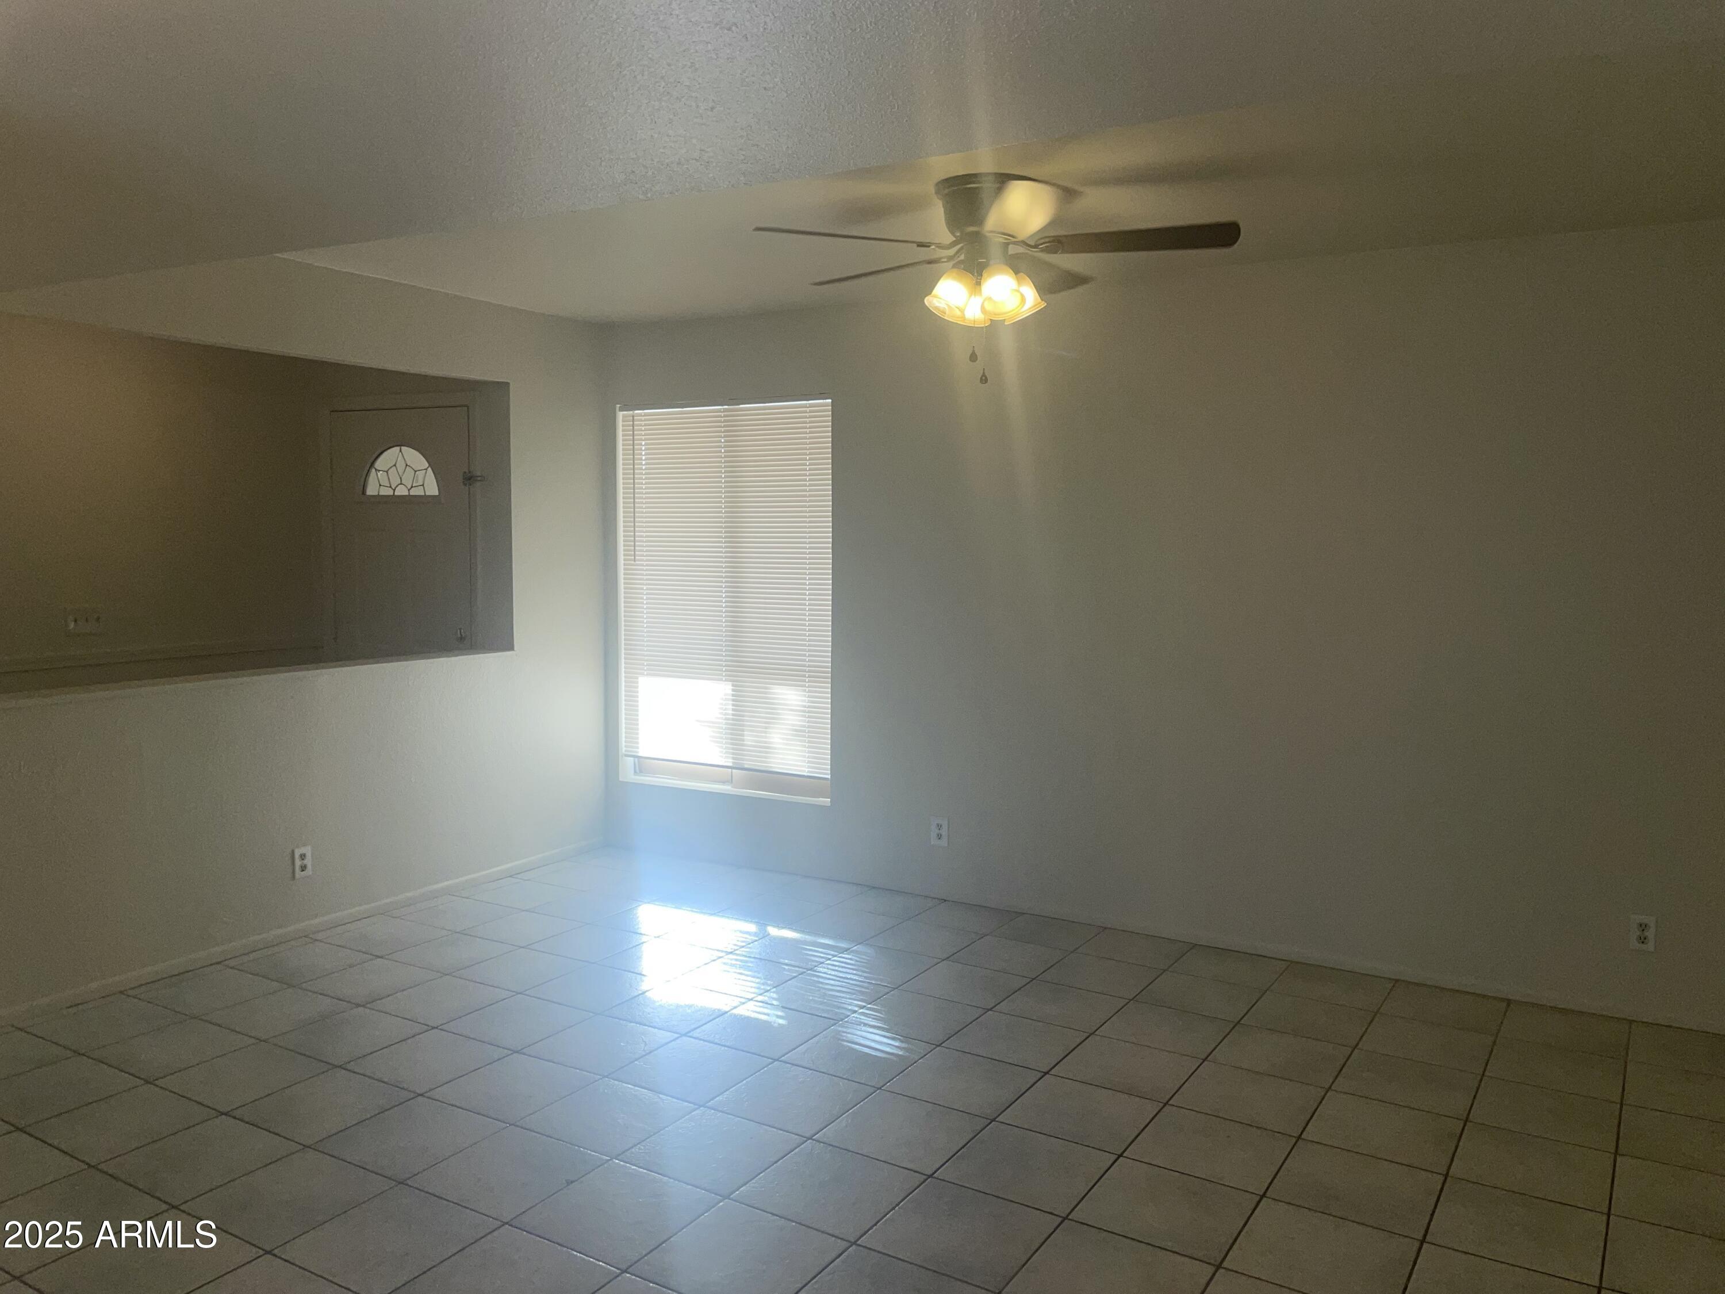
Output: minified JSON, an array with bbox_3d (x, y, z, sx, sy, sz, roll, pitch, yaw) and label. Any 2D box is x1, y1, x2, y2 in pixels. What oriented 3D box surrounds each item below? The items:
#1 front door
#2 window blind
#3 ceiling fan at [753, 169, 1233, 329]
[{"bbox_3d":[-2.133,-0.070,6.025,0.914,2.035,0.050,3,6,30],"label":"front door"},{"bbox_3d":[-0.612,-0.279,5.780,1.155,1.640,0.045,3,6,30],"label":"window blind"},{"bbox_3d":[0.333,-1.057,3.465,1.290,0.380,1.270,3,6,30],"label":"ceiling fan"}]

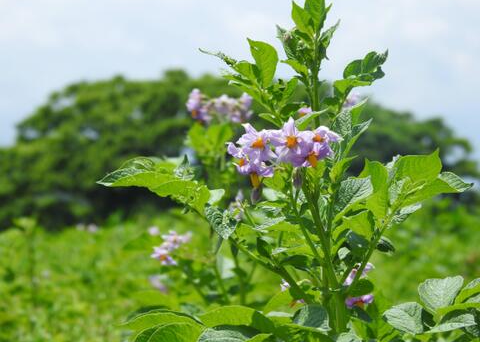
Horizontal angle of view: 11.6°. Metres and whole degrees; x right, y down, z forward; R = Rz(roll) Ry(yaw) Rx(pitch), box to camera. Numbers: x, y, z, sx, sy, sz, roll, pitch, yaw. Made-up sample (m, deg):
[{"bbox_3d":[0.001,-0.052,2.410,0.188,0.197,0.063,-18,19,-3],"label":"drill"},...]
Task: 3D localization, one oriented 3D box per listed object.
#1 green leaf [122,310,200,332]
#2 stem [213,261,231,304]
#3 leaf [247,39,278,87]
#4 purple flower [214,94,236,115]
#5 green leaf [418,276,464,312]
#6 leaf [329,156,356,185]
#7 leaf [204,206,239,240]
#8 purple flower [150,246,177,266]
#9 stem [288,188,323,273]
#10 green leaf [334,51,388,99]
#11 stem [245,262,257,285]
[{"bbox_3d":[-0.057,0.108,1.700,0.056,0.010,0.033,-4,-15,-7],"label":"green leaf"},{"bbox_3d":[-0.017,0.104,2.200,0.007,0.041,0.007,-19,0,0],"label":"stem"},{"bbox_3d":[0.017,-0.082,1.800,0.023,0.037,0.010,-11,0,0],"label":"leaf"},{"bbox_3d":[-0.013,-0.061,2.150,0.021,0.020,0.018,0,-1,0],"label":"purple flower"},{"bbox_3d":[0.139,0.085,1.630,0.032,0.025,0.021,0,-1,6],"label":"green leaf"},{"bbox_3d":[0.078,-0.001,1.770,0.007,0.025,0.013,43,-6,-32],"label":"leaf"},{"bbox_3d":[-0.013,0.036,1.630,0.024,0.024,0.017,0,-1,-6],"label":"leaf"},{"bbox_3d":[-0.075,0.082,2.300,0.026,0.020,0.022,0,-1,0],"label":"purple flower"},{"bbox_3d":[0.049,0.043,1.740,0.004,0.066,0.004,-21,9,0],"label":"stem"},{"bbox_3d":[0.093,-0.073,1.800,0.041,0.036,0.024,0,-1,0],"label":"green leaf"},{"bbox_3d":[0.010,0.088,2.050,0.006,0.022,0.006,24,0,0],"label":"stem"}]

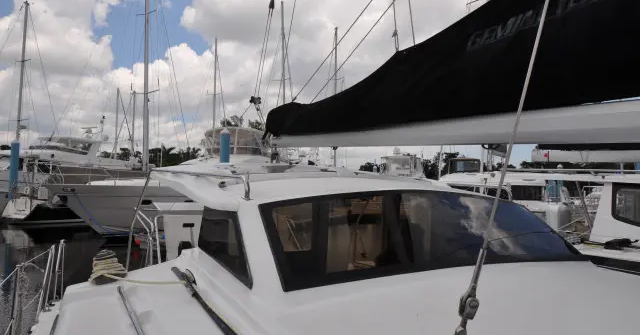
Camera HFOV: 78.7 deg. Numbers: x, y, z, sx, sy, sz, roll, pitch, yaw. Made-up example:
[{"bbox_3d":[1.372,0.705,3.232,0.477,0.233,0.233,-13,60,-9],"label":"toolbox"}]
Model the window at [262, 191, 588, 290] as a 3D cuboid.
[{"bbox_3d":[0.733,0.373,2.298,2.100,0.230,0.610,3,42,-25],"label":"window"}]

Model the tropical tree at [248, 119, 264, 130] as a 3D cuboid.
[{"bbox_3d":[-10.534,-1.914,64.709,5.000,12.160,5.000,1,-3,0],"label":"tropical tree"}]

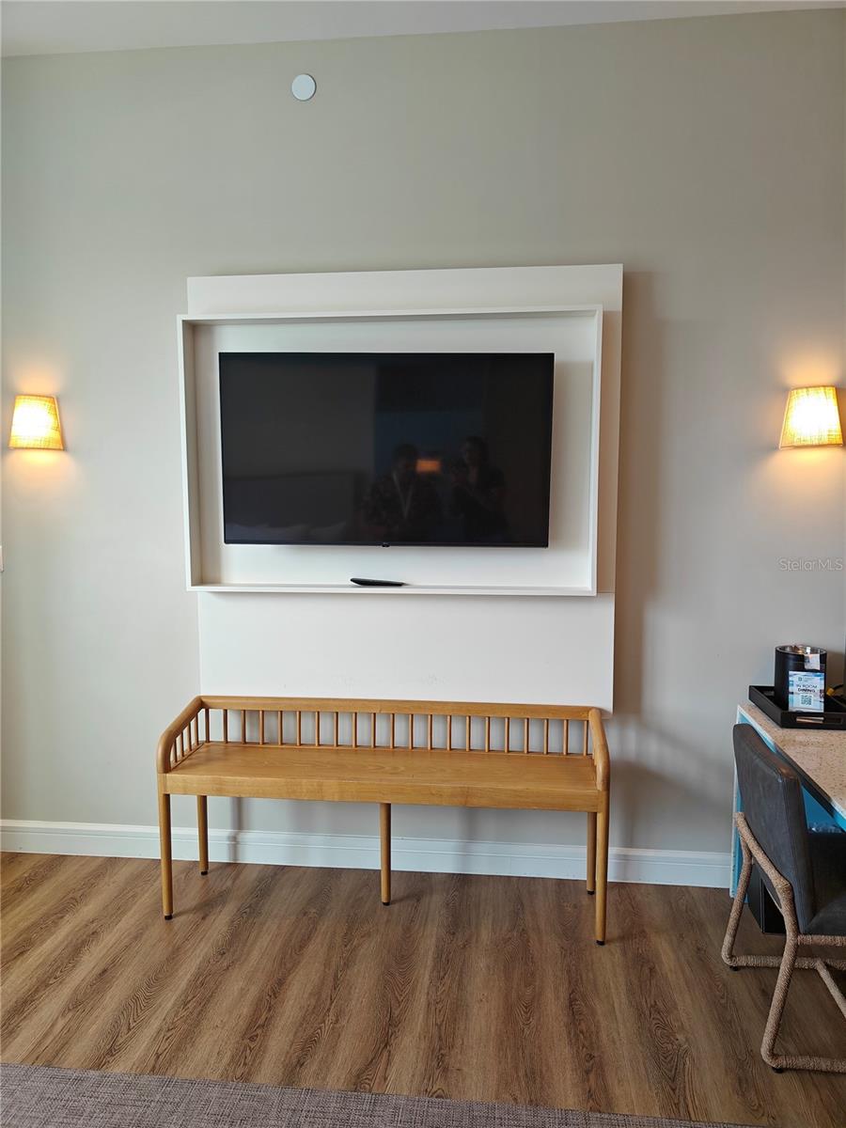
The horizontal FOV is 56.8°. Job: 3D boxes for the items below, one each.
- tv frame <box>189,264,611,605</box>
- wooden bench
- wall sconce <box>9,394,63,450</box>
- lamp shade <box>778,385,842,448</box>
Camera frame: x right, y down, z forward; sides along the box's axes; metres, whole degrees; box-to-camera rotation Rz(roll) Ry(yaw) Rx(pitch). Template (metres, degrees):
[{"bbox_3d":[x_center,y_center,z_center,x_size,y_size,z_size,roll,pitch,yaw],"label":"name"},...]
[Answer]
[{"bbox_3d":[-0.086,-0.474,2.853,1.583,1.160,0.151,1,6,6],"label":"tv frame"},{"bbox_3d":[-0.139,0.890,2.815,1.544,0.713,0.367,1,6,6],"label":"wooden bench"},{"bbox_3d":[-1.517,-0.543,3.014,0.204,0.207,0.130,1,6,6],"label":"wall sconce"},{"bbox_3d":[1.374,-0.514,2.724,0.204,0.204,0.130,1,6,6],"label":"lamp shade"}]

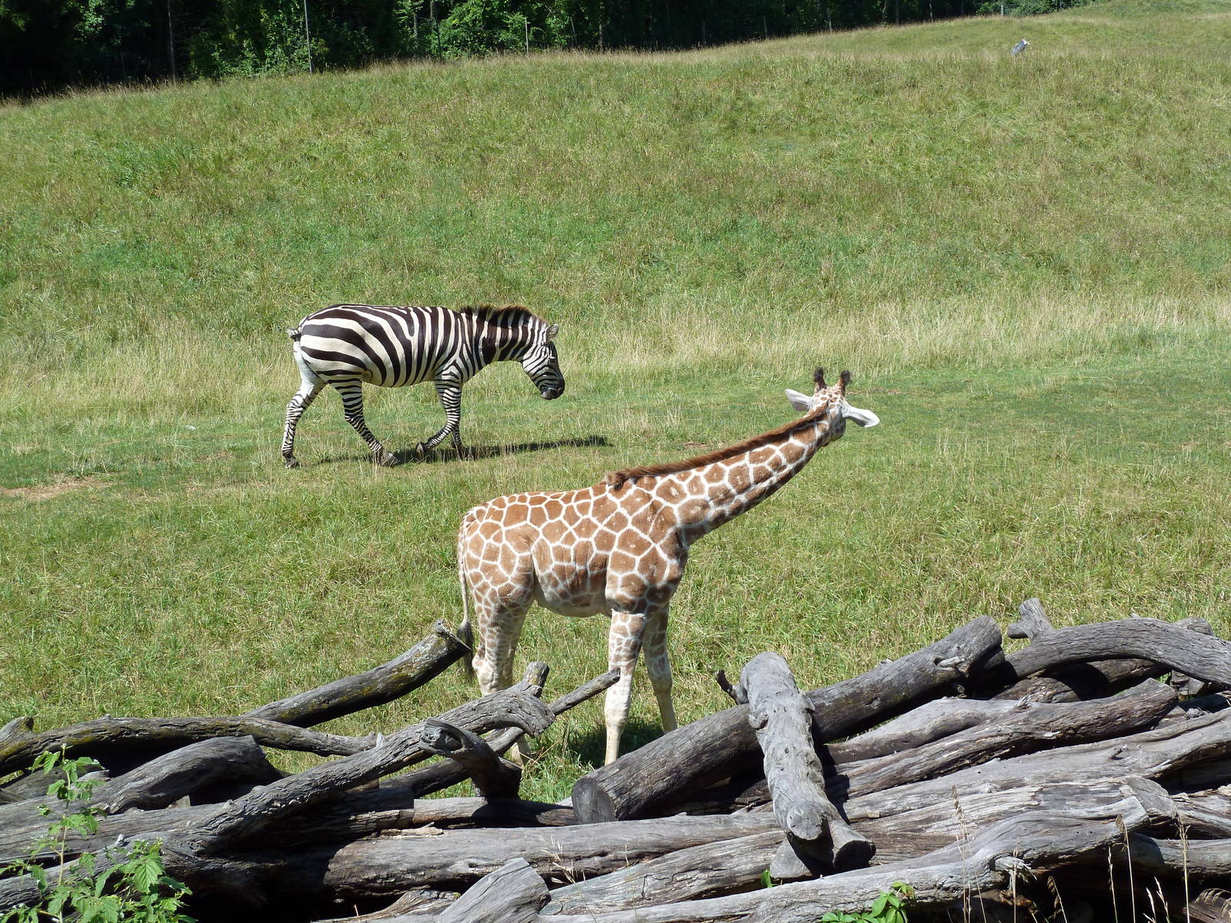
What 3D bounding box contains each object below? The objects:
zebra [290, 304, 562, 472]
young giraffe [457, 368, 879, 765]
[{"bbox_3d":[-1.614,-0.658,13.028,2.367,1.343,0.500,-3,11,-4],"label":"zebra"},{"bbox_3d":[0.204,0.587,7.171,1.884,1.996,0.500,-1,11,9],"label":"young giraffe"}]

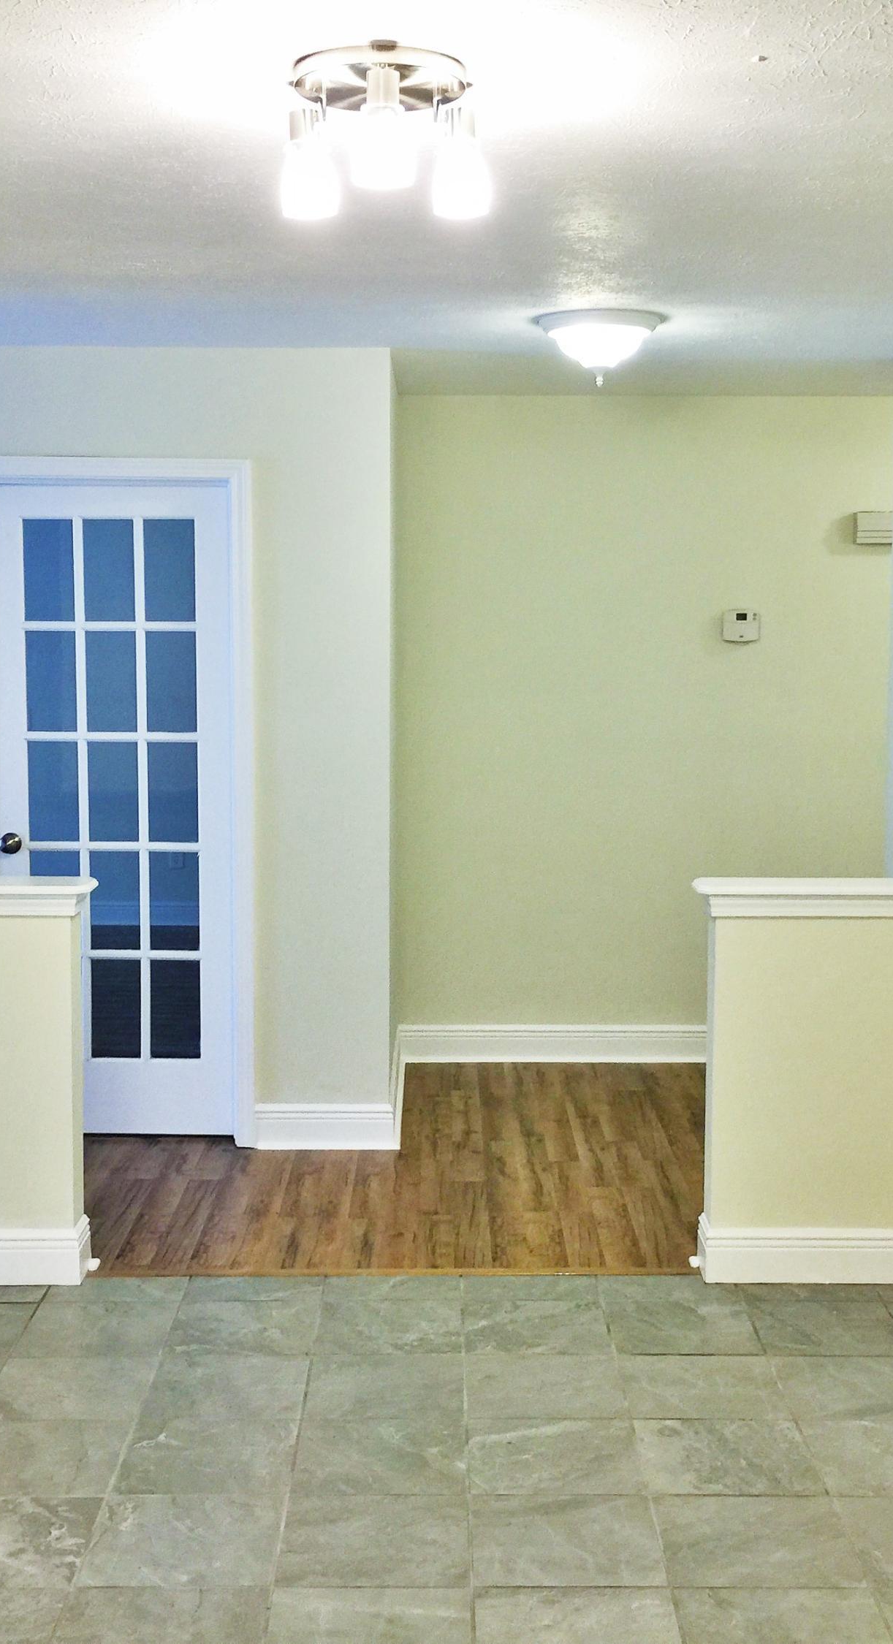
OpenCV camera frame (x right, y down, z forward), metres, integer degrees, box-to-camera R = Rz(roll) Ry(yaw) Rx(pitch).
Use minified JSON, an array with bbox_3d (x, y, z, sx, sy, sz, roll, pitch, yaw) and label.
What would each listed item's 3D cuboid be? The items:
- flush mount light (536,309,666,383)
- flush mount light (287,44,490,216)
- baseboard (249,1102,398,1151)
[{"bbox_3d":[0.415,-1.263,4.936,0.349,0.165,0.349,0,6,0],"label":"flush mount light"},{"bbox_3d":[-0.091,-0.986,2.641,0.303,0.207,0.270,0,6,0],"label":"flush mount light"},{"bbox_3d":[-0.371,0.950,5.706,0.449,0.137,0.018,0,6,0],"label":"baseboard"}]

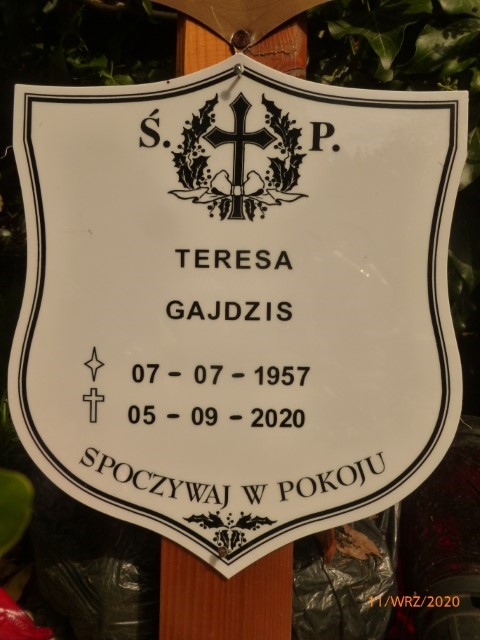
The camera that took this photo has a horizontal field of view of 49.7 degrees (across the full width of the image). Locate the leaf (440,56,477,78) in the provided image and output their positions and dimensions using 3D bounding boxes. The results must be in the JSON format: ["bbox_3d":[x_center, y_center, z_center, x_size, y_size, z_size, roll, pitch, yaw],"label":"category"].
[{"bbox_3d":[0.177,-0.206,0.420,0.031,0.022,0.018,2,5,11],"label":"leaf"}]

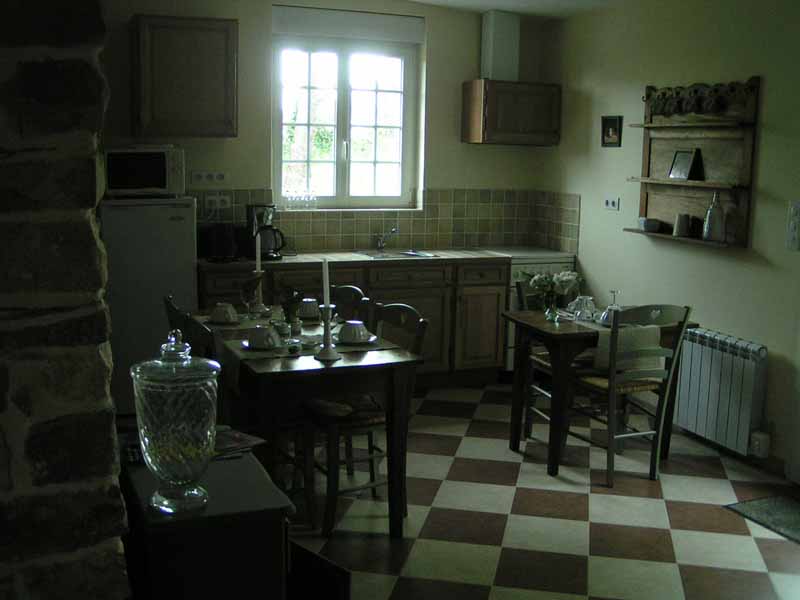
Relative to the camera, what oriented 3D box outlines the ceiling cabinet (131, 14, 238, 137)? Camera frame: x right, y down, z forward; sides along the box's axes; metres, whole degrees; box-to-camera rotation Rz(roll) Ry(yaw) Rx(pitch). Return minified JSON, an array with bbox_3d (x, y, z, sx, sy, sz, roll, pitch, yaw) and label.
[{"bbox_3d":[-1.308,-1.335,5.320,0.595,0.700,0.350,-2,10,-21],"label":"ceiling cabinet"}]

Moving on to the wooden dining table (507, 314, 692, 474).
[{"bbox_3d":[1.026,0.449,4.558,0.870,0.712,0.560,-2,10,-21],"label":"wooden dining table"}]

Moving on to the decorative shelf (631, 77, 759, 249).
[{"bbox_3d":[1.580,-0.761,4.842,0.170,0.870,0.890,-2,10,-21],"label":"decorative shelf"}]

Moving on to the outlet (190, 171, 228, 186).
[{"bbox_3d":[-1.220,-0.784,5.631,0.230,0.082,0.020,-2,10,-21],"label":"outlet"}]

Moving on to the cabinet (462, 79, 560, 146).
[{"bbox_3d":[0.793,-1.312,6.228,0.610,0.430,0.350,-2,10,-21],"label":"cabinet"}]

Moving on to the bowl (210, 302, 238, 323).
[{"bbox_3d":[-0.842,0.054,4.213,0.130,0.080,0.130,-2,10,-21],"label":"bowl"}]

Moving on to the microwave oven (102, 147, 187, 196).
[{"bbox_3d":[-1.490,-0.742,5.084,0.450,0.265,0.330,-2,10,-21],"label":"microwave oven"}]

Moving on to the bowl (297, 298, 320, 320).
[{"bbox_3d":[-0.449,0.047,4.327,0.130,0.080,0.130,1,9,0],"label":"bowl"}]

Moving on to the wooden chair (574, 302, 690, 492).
[{"bbox_3d":[1.083,0.424,4.266,0.410,0.857,0.470,-2,10,-21],"label":"wooden chair"}]

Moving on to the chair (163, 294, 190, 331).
[{"bbox_3d":[-0.814,0.425,4.015,0.460,0.857,0.420,-2,10,-21],"label":"chair"}]

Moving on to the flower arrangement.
[{"bbox_3d":[0.755,-0.052,4.322,0.255,0.190,0.225,-2,10,-21],"label":"flower arrangement"}]

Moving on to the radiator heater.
[{"bbox_3d":[1.680,0.470,4.691,0.100,0.570,0.630,-2,10,-21],"label":"radiator heater"}]

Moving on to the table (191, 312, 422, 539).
[{"bbox_3d":[-0.453,0.510,3.956,0.700,0.725,1.280,-2,10,-21],"label":"table"}]

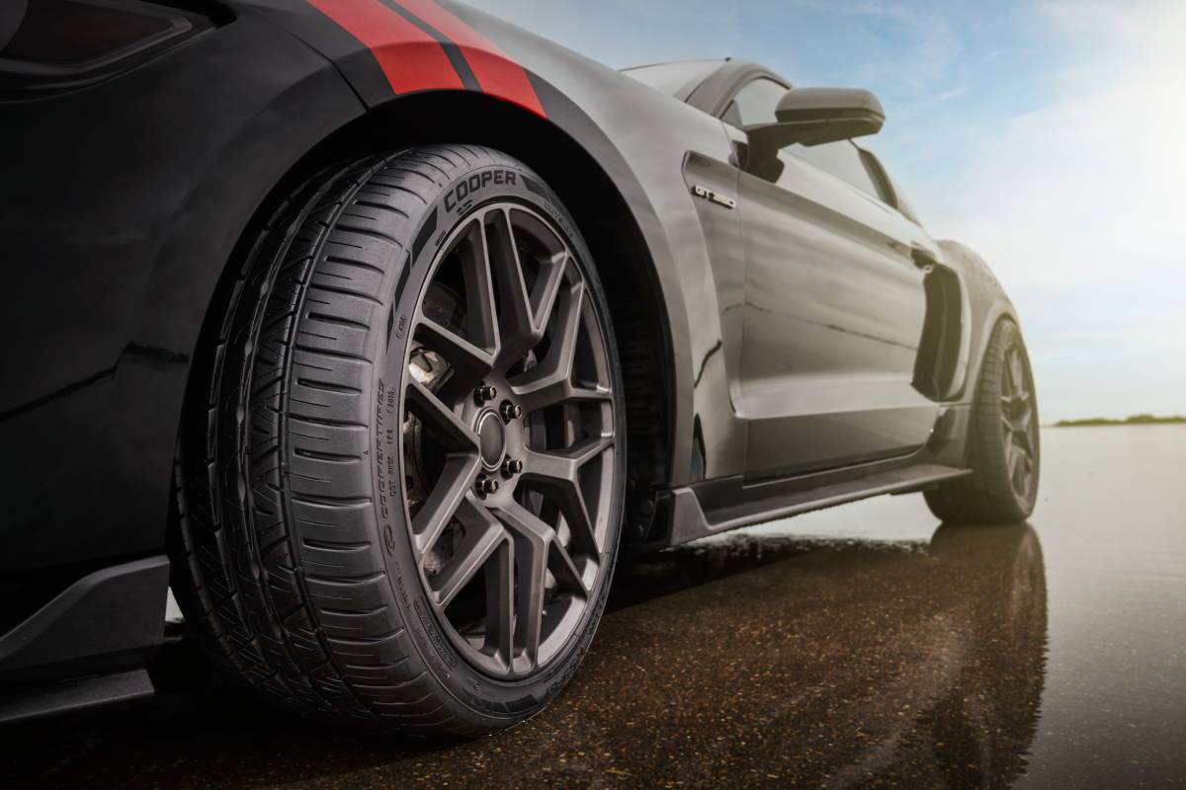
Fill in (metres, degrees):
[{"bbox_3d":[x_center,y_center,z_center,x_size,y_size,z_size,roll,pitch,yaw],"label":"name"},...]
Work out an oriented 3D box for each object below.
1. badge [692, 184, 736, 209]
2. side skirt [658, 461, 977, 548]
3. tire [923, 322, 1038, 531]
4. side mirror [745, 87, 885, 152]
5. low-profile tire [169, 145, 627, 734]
[{"bbox_3d":[0.202,-0.324,1.575,0.008,0.019,0.145,-3,-3,35],"label":"badge"},{"bbox_3d":[0.603,0.202,2.195,0.110,0.100,1.860,-3,-3,35],"label":"side skirt"},{"bbox_3d":[1.367,0.095,3.386,0.300,0.715,0.715,-3,-3,35],"label":"tire"},{"bbox_3d":[0.430,-0.525,1.867,0.245,0.125,0.150,-3,-3,35],"label":"side mirror"},{"bbox_3d":[-0.188,0.053,1.152,0.275,0.680,0.680,-2,-3,22],"label":"low-profile tire"}]

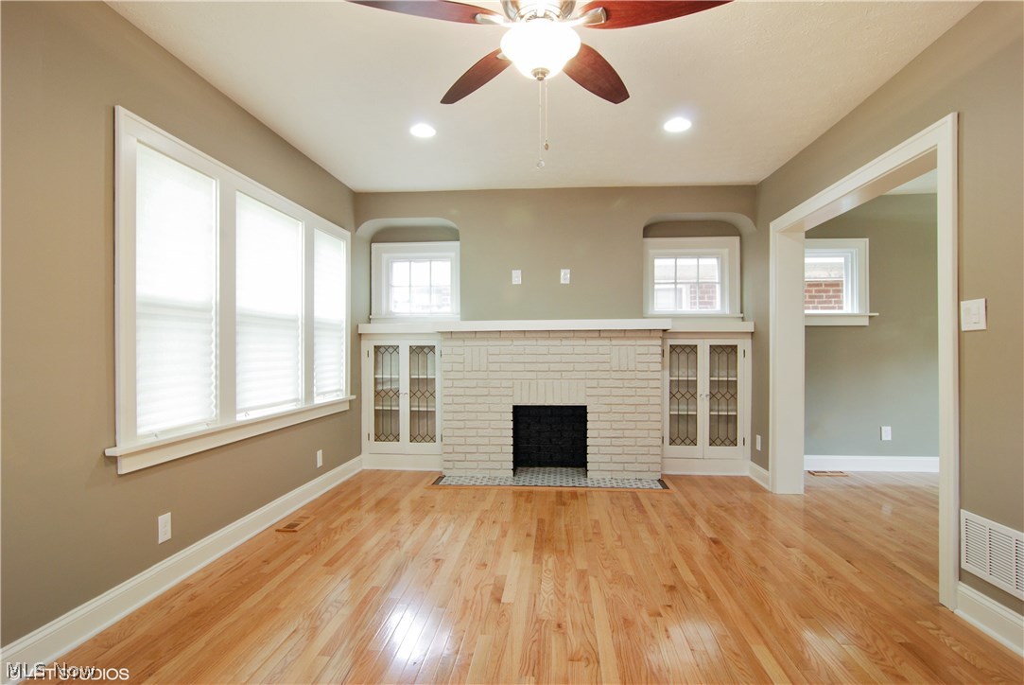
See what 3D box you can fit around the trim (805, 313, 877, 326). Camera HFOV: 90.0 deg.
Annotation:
[{"bbox_3d":[2.845,-0.205,4.585,0.820,0.114,0.070,0,0,5],"label":"trim"}]

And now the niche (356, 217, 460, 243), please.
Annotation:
[{"bbox_3d":[-0.853,-0.967,4.424,0.890,0.170,0.320,0,0,5],"label":"niche"}]

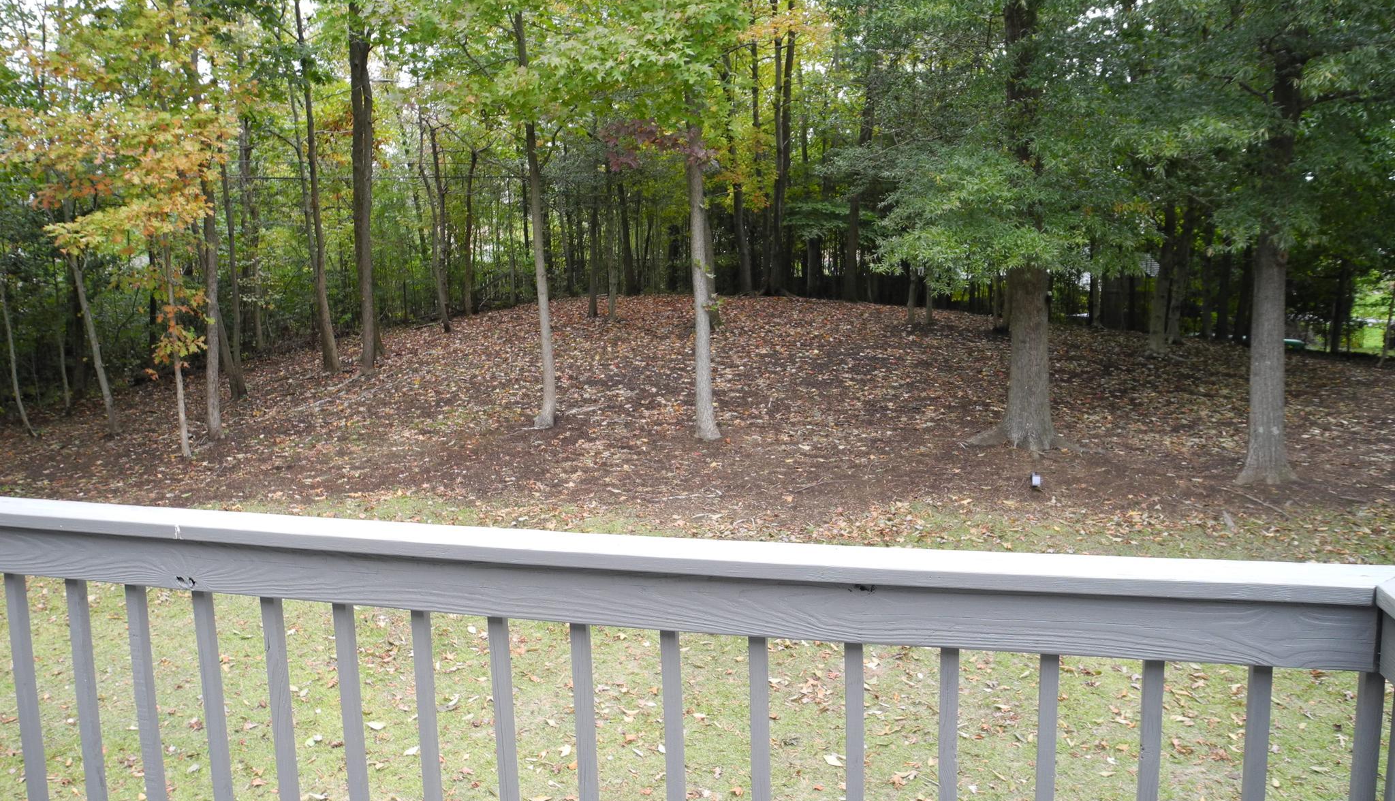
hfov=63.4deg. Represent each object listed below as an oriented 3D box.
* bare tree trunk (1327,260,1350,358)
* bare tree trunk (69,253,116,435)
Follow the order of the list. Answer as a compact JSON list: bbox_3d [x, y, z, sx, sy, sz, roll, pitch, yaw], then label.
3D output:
[{"bbox_3d":[12.506,-1.816,21.948,0.269,1.887,0.245,4,11,29],"label":"bare tree trunk"},{"bbox_3d":[-8.952,-0.825,16.695,0.238,2.720,0.165,-12,13,-26],"label":"bare tree trunk"}]

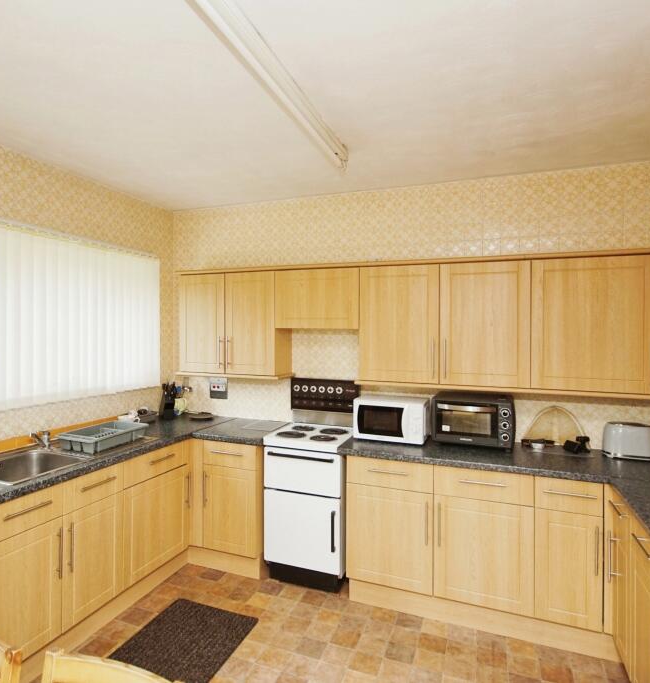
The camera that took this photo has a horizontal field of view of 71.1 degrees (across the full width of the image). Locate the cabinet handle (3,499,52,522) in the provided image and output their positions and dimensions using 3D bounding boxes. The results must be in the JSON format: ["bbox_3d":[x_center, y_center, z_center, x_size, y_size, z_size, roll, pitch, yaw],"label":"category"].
[{"bbox_3d":[-1.286,0.729,1.966,0.035,0.013,0.220,1,1,21],"label":"cabinet handle"}]

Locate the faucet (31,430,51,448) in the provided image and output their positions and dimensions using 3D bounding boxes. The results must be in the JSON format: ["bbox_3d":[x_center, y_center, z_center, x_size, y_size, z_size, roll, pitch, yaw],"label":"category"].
[{"bbox_3d":[-1.599,0.563,2.578,0.055,0.115,0.170,0,1,-9],"label":"faucet"}]

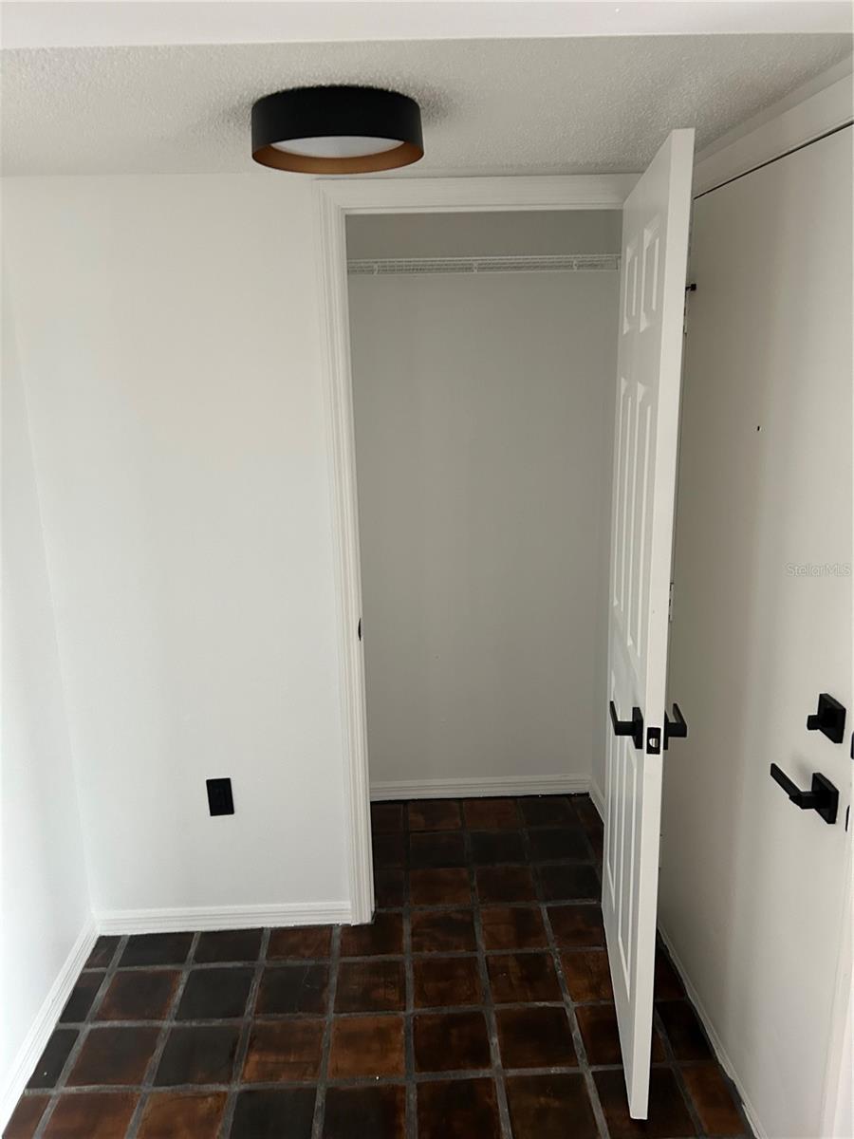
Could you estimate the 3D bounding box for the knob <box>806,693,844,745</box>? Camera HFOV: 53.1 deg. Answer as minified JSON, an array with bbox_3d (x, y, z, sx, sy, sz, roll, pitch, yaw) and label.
[{"bbox_3d":[0.690,0.262,1.501,0.050,0.065,0.065,-2,14,-2],"label":"knob"}]

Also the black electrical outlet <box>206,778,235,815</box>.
[{"bbox_3d":[-0.608,0.673,2.519,0.070,0.116,0.008,-2,14,-2],"label":"black electrical outlet"}]

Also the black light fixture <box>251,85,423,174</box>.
[{"bbox_3d":[-0.166,-0.818,1.607,0.318,0.078,0.318,-2,14,-2],"label":"black light fixture"}]

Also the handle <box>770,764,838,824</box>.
[{"bbox_3d":[0.691,0.401,1.580,0.056,0.064,0.156,-2,14,-2],"label":"handle"}]

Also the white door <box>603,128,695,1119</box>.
[{"bbox_3d":[0.495,0.159,2.038,0.037,2.032,0.760,0,14,7],"label":"white door"}]

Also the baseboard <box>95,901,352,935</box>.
[{"bbox_3d":[-0.622,1.064,2.615,0.778,0.077,0.015,-2,14,-2],"label":"baseboard"}]

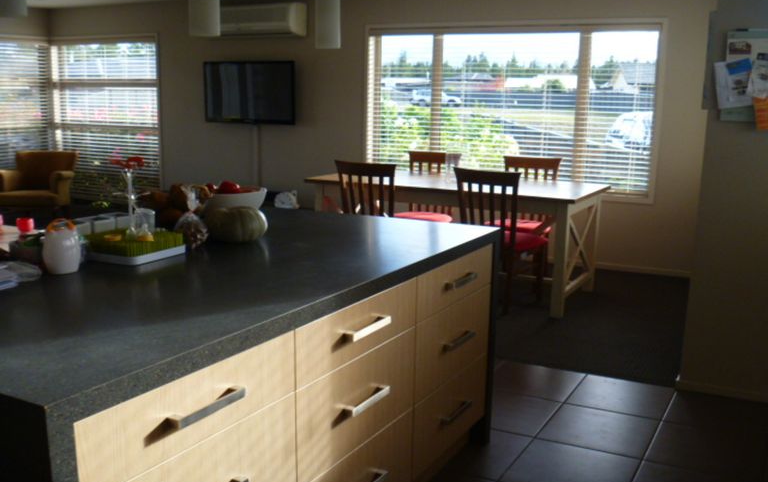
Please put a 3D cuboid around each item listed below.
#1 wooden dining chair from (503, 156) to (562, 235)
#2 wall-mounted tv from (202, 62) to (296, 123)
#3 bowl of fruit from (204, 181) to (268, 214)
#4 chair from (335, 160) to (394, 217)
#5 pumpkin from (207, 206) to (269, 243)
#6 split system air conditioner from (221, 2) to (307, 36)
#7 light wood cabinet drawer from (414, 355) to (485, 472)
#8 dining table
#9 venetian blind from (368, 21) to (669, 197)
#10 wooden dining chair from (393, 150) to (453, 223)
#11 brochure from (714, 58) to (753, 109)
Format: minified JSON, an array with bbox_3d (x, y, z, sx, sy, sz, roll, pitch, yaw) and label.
[{"bbox_3d":[1.043,-0.154,5.866,0.480,0.960,0.560,7,12,29],"label":"wooden dining chair"},{"bbox_3d":[-1.372,-1.511,7.632,1.110,0.630,0.060,6,11,26],"label":"wall-mounted tv"},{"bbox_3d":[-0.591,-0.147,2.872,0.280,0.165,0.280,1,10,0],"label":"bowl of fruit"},{"bbox_3d":[-0.001,-0.107,5.505,0.500,0.960,0.570,8,12,33],"label":"chair"},{"bbox_3d":[-0.494,-0.056,2.517,0.207,0.120,0.207,1,10,0],"label":"pumpkin"},{"bbox_3d":[-1.319,-2.195,7.442,1.120,0.310,0.240,6,11,26],"label":"split system air conditioner"},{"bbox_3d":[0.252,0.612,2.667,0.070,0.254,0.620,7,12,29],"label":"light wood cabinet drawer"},{"bbox_3d":[0.536,-0.046,5.709,2.090,0.785,0.980,7,12,29],"label":"dining table"},{"bbox_3d":[1.029,-1.186,6.589,2.599,1.360,0.060,6,11,26],"label":"venetian blind"},{"bbox_3d":[0.293,-0.239,6.258,0.490,0.960,0.560,7,12,29],"label":"wooden dining chair"},{"bbox_3d":[1.568,-0.703,3.345,0.148,0.205,0.010,-2,7,30],"label":"brochure"}]

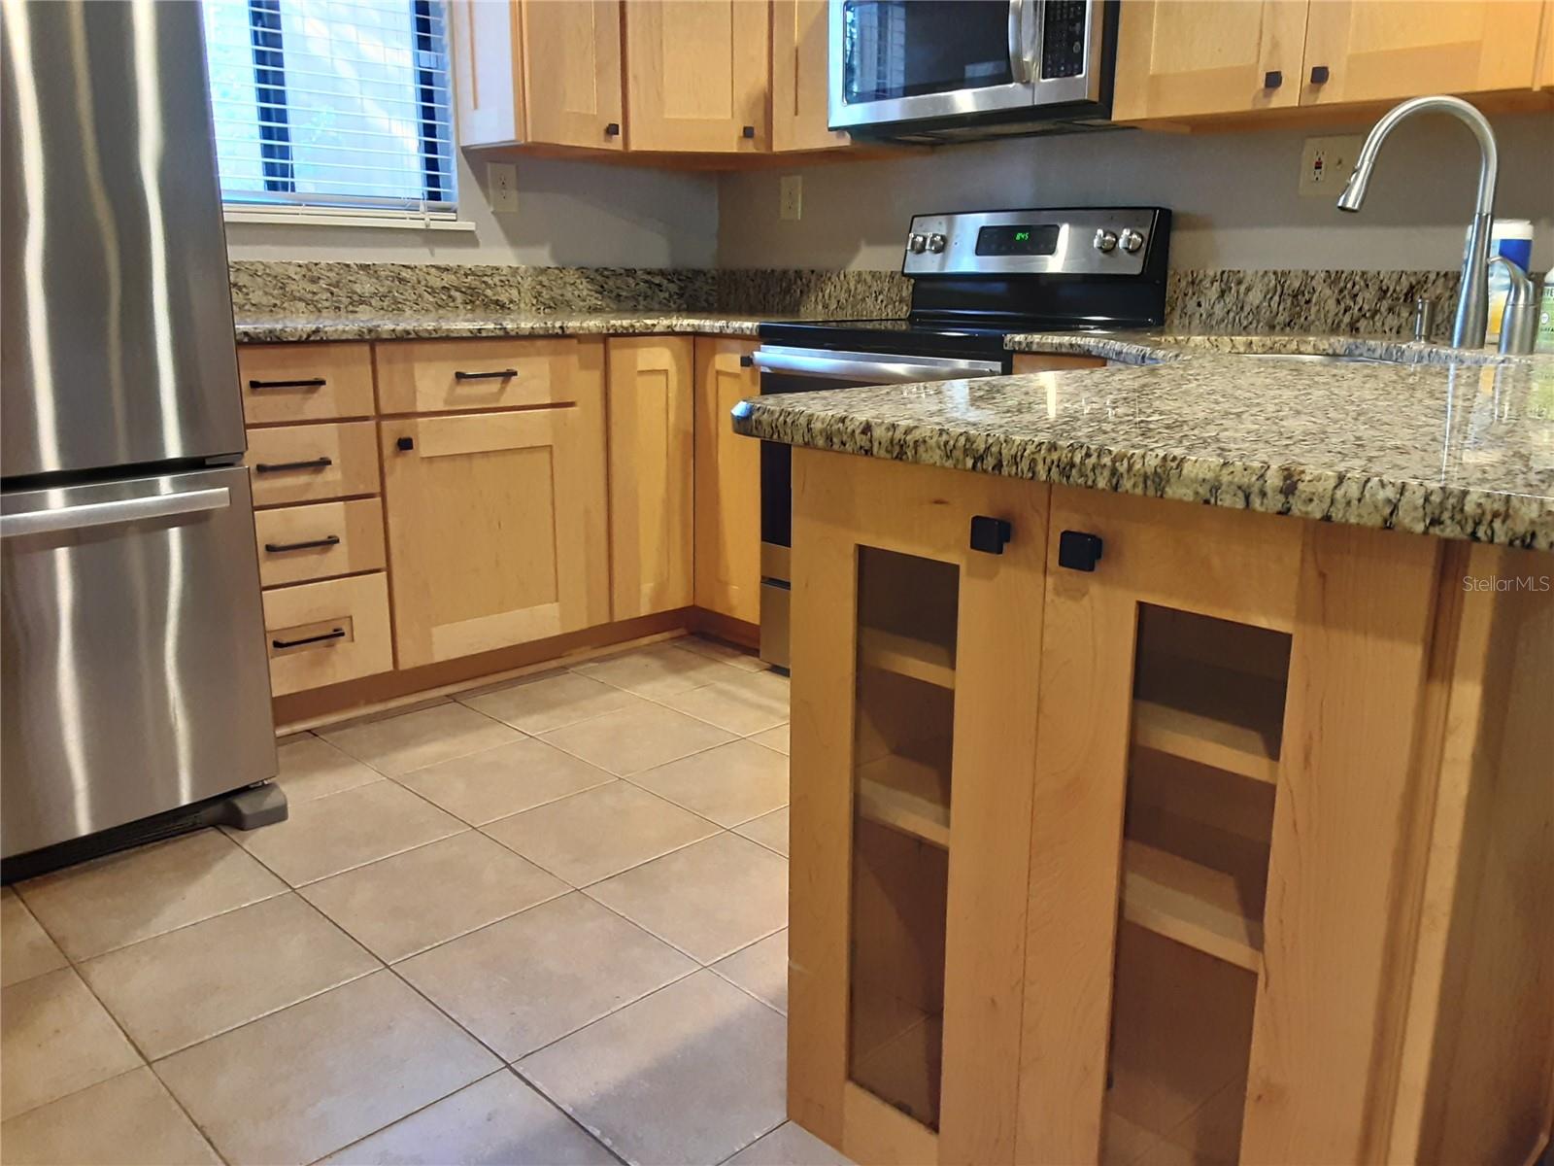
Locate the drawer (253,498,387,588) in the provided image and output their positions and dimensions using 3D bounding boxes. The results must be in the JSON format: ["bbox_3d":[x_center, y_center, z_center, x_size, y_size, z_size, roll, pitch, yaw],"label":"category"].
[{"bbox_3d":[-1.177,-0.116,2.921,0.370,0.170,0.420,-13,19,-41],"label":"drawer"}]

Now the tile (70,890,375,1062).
[{"bbox_3d":[-0.849,0.601,1.958,0.346,0.012,0.346,-13,19,-41],"label":"tile"}]

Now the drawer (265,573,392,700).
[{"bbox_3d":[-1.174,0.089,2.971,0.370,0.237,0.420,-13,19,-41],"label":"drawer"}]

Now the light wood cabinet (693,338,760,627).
[{"bbox_3d":[0.087,-0.327,3.555,0.570,0.760,0.312,-13,19,-42],"label":"light wood cabinet"}]

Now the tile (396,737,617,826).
[{"bbox_3d":[-0.578,0.422,2.670,0.346,0.012,0.346,-13,19,-41],"label":"tile"}]

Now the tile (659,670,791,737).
[{"bbox_3d":[-0.065,0.298,3.088,0.341,0.011,0.334,-13,19,-42],"label":"tile"}]

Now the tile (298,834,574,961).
[{"bbox_3d":[-0.583,0.531,2.153,0.341,0.011,0.334,-13,19,-42],"label":"tile"}]

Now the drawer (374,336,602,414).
[{"bbox_3d":[-0.825,-0.534,3.162,0.560,0.162,0.420,-13,19,-41],"label":"drawer"}]

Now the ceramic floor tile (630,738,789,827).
[{"bbox_3d":[-0.083,0.420,2.653,0.346,0.012,0.346,-13,19,-41],"label":"ceramic floor tile"}]

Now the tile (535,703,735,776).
[{"bbox_3d":[-0.322,0.361,2.901,0.346,0.012,0.346,-13,19,-41],"label":"tile"}]

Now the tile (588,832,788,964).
[{"bbox_3d":[-0.099,0.532,2.150,0.341,0.011,0.334,-13,19,-42],"label":"tile"}]

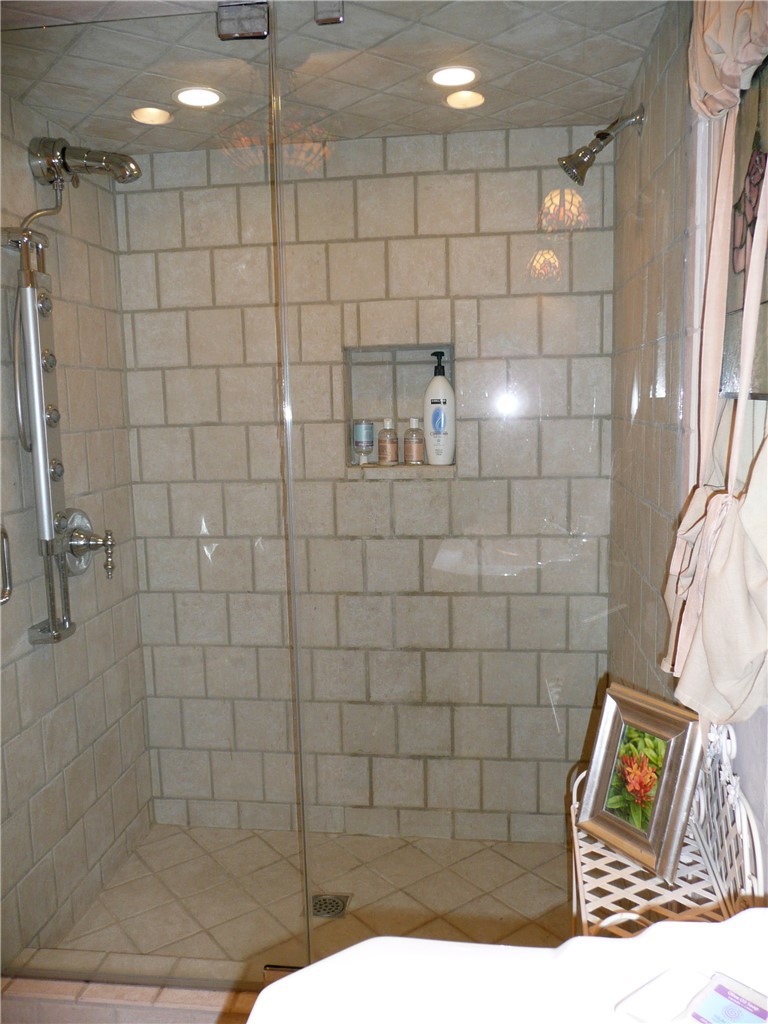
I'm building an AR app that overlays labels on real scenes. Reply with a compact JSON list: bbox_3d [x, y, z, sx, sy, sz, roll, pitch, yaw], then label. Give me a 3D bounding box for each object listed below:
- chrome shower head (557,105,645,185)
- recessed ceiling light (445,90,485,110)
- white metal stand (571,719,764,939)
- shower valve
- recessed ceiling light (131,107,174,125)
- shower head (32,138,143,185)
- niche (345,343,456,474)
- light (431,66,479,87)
[{"bbox_3d":[0.474,-0.803,1.818,0.179,0.167,0.076,0,7,8],"label":"chrome shower head"},{"bbox_3d":[0.199,-1.005,2.023,0.109,0.037,0.109,0,7,8],"label":"recessed ceiling light"},{"bbox_3d":[0.381,0.724,1.179,0.223,0.859,0.391,0,7,8],"label":"white metal stand"},{"bbox_3d":[-0.753,0.082,2.166,0.114,0.182,0.177,0,7,8],"label":"shower valve"},{"bbox_3d":[-0.581,-0.993,2.080,0.112,0.037,0.112,0,7,8],"label":"recessed ceiling light"},{"bbox_3d":[-0.708,-0.845,1.998,0.262,0.116,0.097,0,7,8],"label":"shower head"},{"bbox_3d":[0.052,-0.306,2.441,0.319,0.348,0.102,0,7,8],"label":"niche"},{"bbox_3d":[0.159,-0.984,1.872,0.119,0.037,0.119,0,7,8],"label":"light"}]

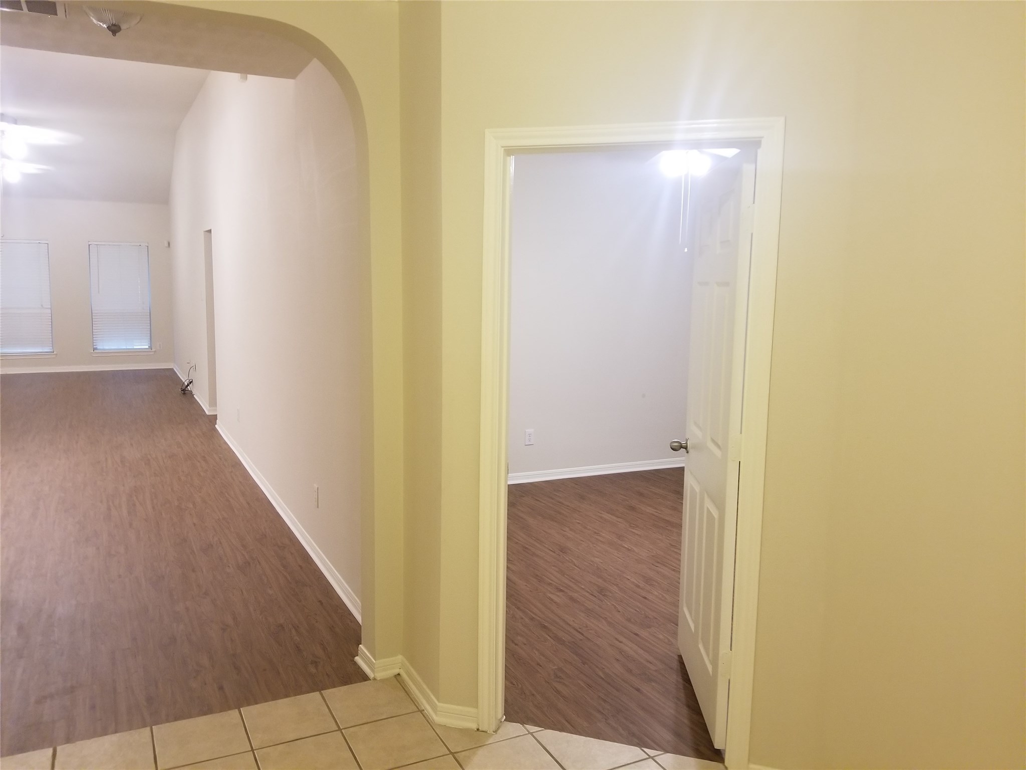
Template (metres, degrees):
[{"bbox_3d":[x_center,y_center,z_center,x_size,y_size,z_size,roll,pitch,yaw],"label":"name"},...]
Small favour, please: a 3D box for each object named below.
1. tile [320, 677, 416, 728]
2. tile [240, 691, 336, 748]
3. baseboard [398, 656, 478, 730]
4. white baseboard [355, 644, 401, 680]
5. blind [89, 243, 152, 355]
[{"bbox_3d":[-0.551,1.229,2.988,0.299,0.010,0.299,-2,7,-26],"label":"tile"},{"bbox_3d":[-0.824,1.240,2.852,0.299,0.010,0.299,-2,7,-26],"label":"tile"},{"bbox_3d":[-0.307,1.190,2.986,0.130,0.076,0.528,-3,8,-32],"label":"baseboard"},{"bbox_3d":[-0.574,1.155,3.253,0.140,0.076,0.210,-2,7,-26],"label":"white baseboard"},{"bbox_3d":[-6.808,-1.524,13.377,0.902,1.865,0.060,-2,7,-26],"label":"blind"}]

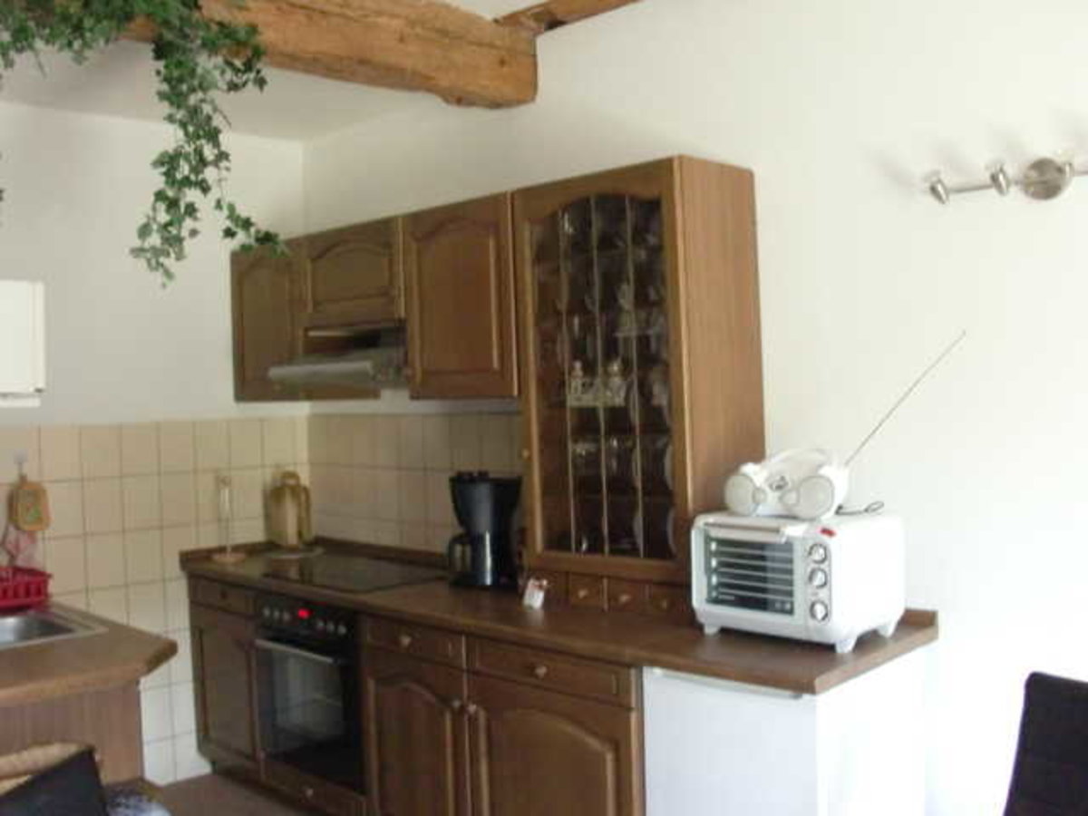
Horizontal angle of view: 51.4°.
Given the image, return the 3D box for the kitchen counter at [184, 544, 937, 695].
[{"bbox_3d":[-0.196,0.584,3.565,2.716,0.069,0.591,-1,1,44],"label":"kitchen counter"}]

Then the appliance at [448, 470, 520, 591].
[{"bbox_3d":[-0.202,0.408,3.786,0.197,0.355,0.246,-1,1,44],"label":"appliance"}]

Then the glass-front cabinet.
[{"bbox_3d":[0.266,-0.092,3.262,0.620,1.118,0.340,-1,1,44],"label":"glass-front cabinet"}]

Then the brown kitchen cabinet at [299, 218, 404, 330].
[{"bbox_3d":[-0.662,-0.460,3.925,0.579,0.343,0.025,-1,1,44],"label":"brown kitchen cabinet"}]

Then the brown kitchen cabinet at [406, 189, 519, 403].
[{"bbox_3d":[-0.152,-0.341,3.657,0.513,0.606,0.337,-1,1,44],"label":"brown kitchen cabinet"}]

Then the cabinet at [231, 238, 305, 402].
[{"bbox_3d":[-1.043,-0.321,4.300,0.489,0.606,0.025,-1,1,44],"label":"cabinet"}]

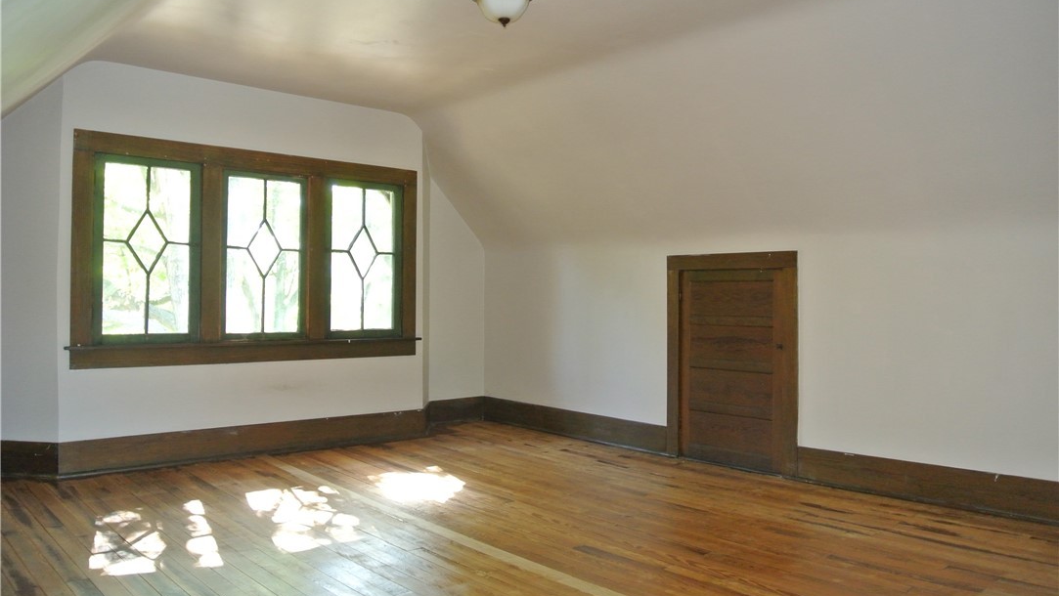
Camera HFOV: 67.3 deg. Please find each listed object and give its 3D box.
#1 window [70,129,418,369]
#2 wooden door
[{"bbox_3d":[-1.769,-0.276,5.340,2.360,1.410,0.120,1,-1,-41],"label":"window"},{"bbox_3d":[1.260,0.394,5.015,0.120,1.350,0.970,1,-1,-41],"label":"wooden door"}]

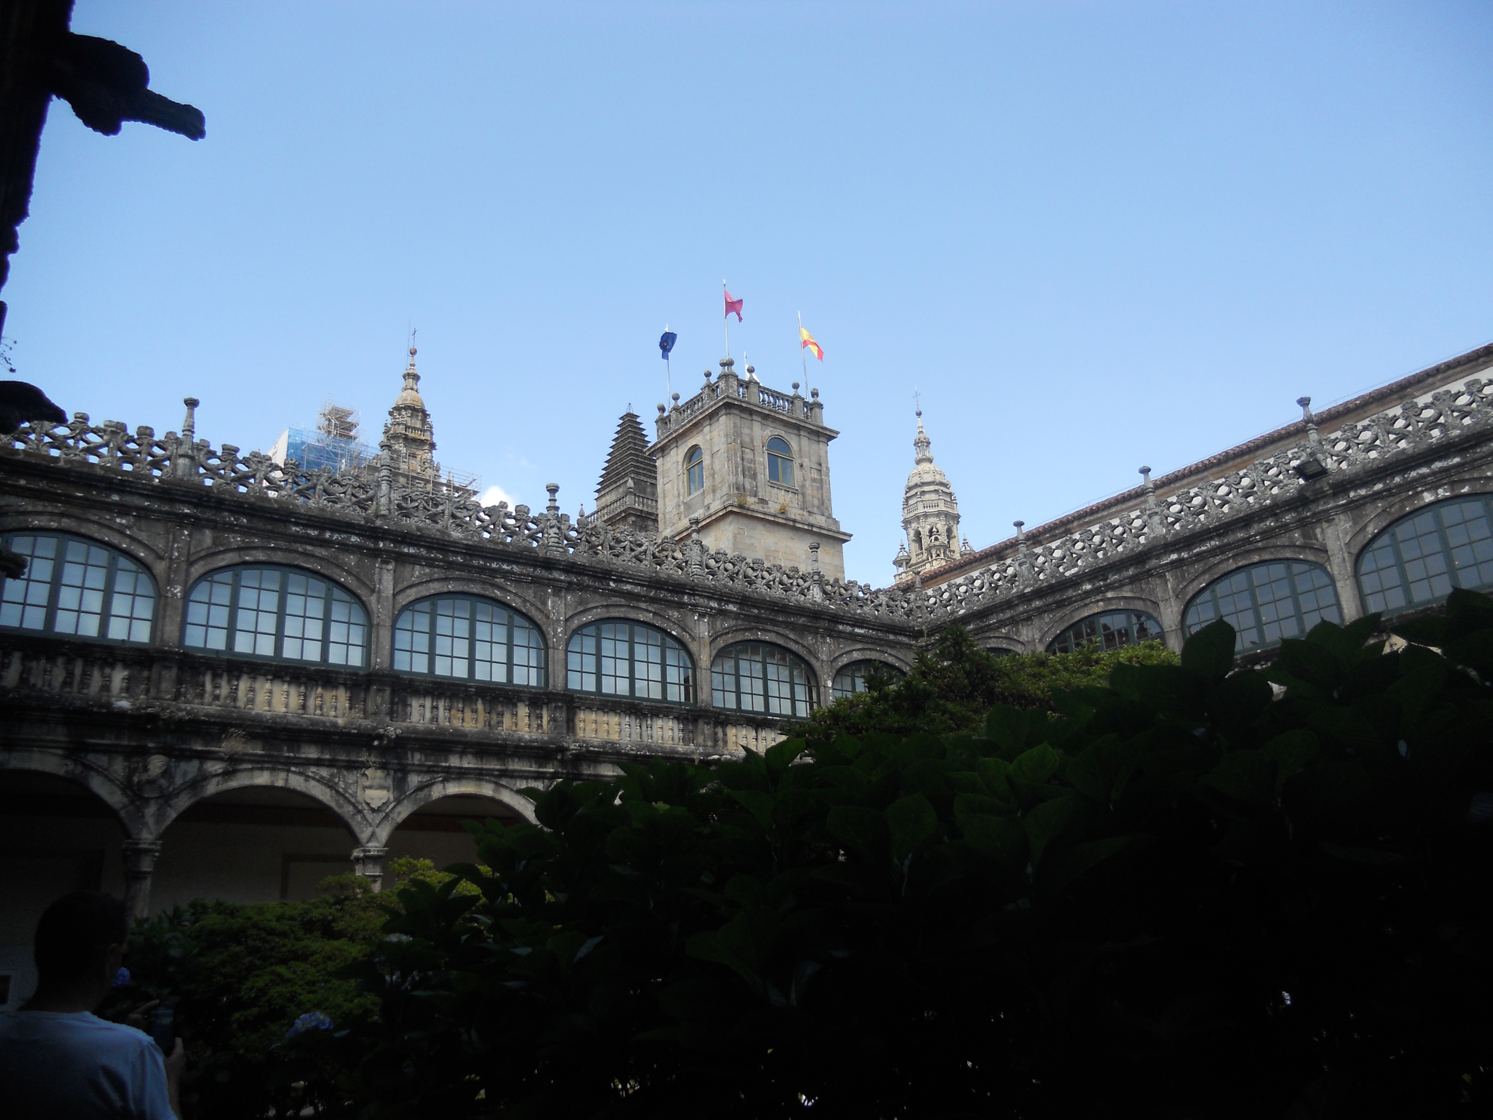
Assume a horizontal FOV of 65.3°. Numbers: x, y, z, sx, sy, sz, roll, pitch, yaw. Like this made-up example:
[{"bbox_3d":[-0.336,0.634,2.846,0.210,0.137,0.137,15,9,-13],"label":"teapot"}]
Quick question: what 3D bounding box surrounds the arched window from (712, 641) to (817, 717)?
[{"bbox_3d":[0.486,2.723,27.576,3.293,1.850,0.450,11,-24,-35],"label":"arched window"}]

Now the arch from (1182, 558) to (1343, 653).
[{"bbox_3d":[10.088,0.916,22.961,0.250,1.699,3.288,11,-23,-34],"label":"arch"}]

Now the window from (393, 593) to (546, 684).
[{"bbox_3d":[-5.305,1.546,22.543,3.186,1.739,0.250,12,-24,-36],"label":"window"}]

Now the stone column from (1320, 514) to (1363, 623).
[{"bbox_3d":[11.468,0.211,22.411,0.320,2.257,0.370,11,-24,-35],"label":"stone column"}]

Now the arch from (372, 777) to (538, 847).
[{"bbox_3d":[-5.196,4.667,21.481,3.492,1.242,0.500,12,-24,-36],"label":"arch"}]

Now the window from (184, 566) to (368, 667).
[{"bbox_3d":[-8.162,0.959,20.433,3.186,1.739,0.250,12,-24,-36],"label":"window"}]

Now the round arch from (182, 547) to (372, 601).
[{"bbox_3d":[-8.468,0.188,21.492,3.386,0.807,0.450,11,-24,-35],"label":"round arch"}]

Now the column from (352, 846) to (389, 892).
[{"bbox_3d":[-6.511,6.596,19.652,0.504,3.400,0.550,12,-24,-36],"label":"column"}]

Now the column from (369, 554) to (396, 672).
[{"bbox_3d":[-6.734,1.042,21.502,0.396,2.160,0.300,12,-24,-36],"label":"column"}]

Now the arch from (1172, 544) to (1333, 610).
[{"bbox_3d":[10.315,0.241,24.026,0.450,0.758,3.478,11,-24,-35],"label":"arch"}]

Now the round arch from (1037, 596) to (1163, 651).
[{"bbox_3d":[7.891,1.476,25.979,0.400,1.170,3.472,11,-23,-34],"label":"round arch"}]

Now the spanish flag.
[{"bbox_3d":[2.917,-9.661,52.000,1.150,1.550,0.400,-4,-19,4],"label":"spanish flag"}]

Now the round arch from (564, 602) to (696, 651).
[{"bbox_3d":[-2.491,1.560,24.840,3.294,1.199,0.400,12,-24,-36],"label":"round arch"}]

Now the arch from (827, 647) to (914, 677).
[{"bbox_3d":[3.399,2.613,29.916,3.367,0.722,0.450,11,-24,-35],"label":"arch"}]

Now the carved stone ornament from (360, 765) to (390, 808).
[{"bbox_3d":[-6.734,4.125,21.205,0.559,0.781,0.180,11,-24,-35],"label":"carved stone ornament"}]

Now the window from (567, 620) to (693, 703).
[{"bbox_3d":[-2.458,2.170,25.467,3.293,1.758,0.300,11,-24,-35],"label":"window"}]

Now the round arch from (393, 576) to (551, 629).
[{"bbox_3d":[-5.485,0.783,23.615,3.367,0.840,0.450,11,-24,-35],"label":"round arch"}]

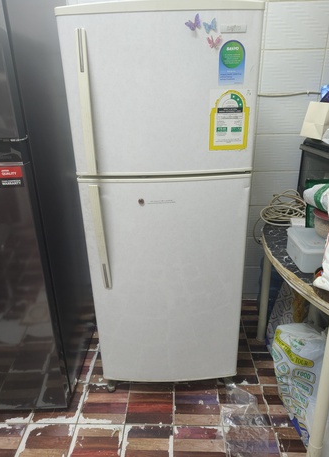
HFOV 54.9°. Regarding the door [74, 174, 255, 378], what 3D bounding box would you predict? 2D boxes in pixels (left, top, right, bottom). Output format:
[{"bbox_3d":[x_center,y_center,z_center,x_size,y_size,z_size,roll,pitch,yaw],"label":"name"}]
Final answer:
[{"bbox_3d":[0.013,0.236,1.249,0.589,0.893,0.090,-2,22,0],"label":"door"}]

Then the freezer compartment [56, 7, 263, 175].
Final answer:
[{"bbox_3d":[-0.007,-0.497,1.198,0.589,0.471,0.550,-2,22,0],"label":"freezer compartment"}]

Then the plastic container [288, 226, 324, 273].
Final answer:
[{"bbox_3d":[0.588,0.074,1.196,0.190,0.083,0.193,-2,22,0],"label":"plastic container"}]

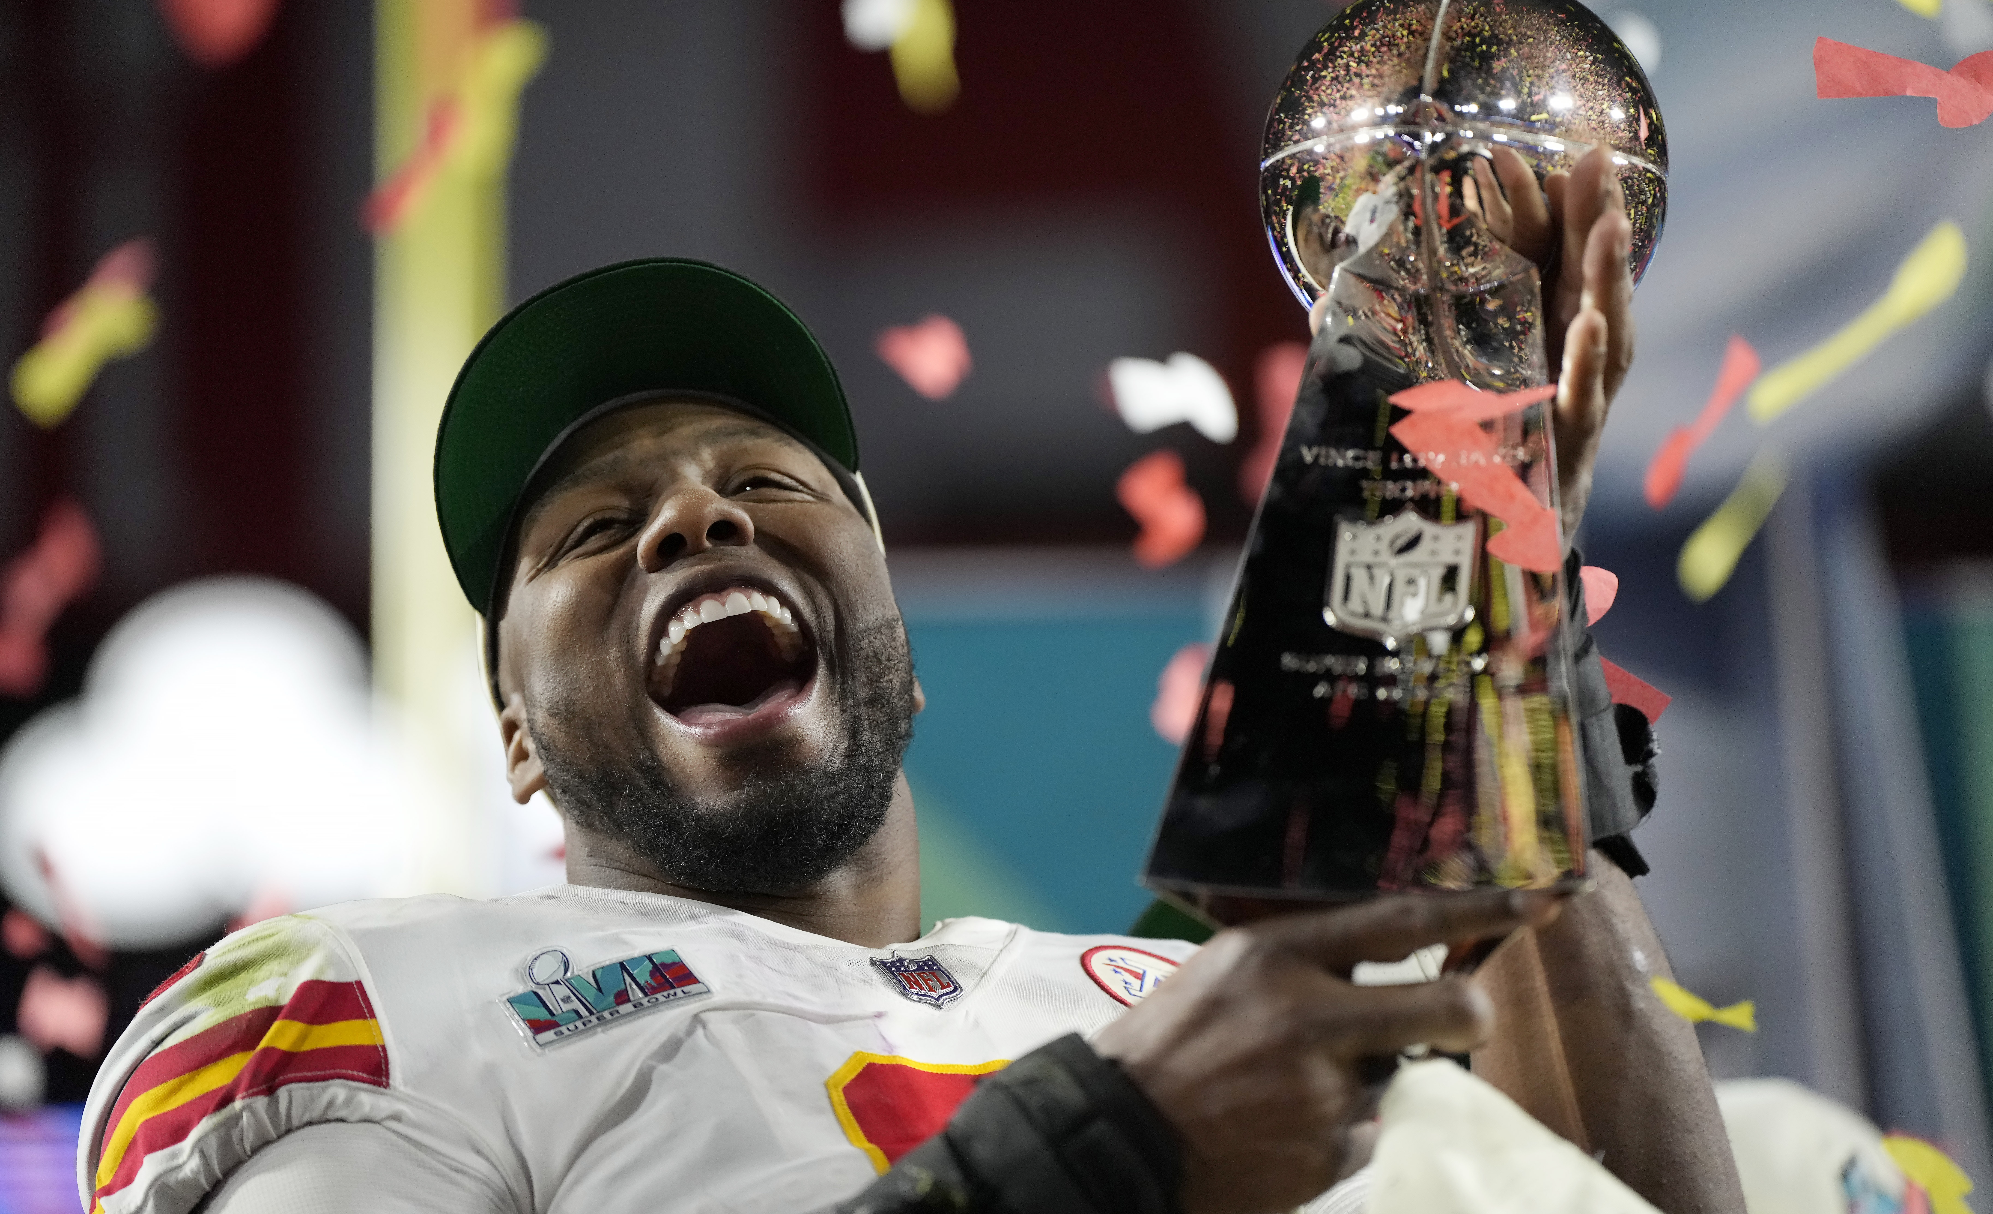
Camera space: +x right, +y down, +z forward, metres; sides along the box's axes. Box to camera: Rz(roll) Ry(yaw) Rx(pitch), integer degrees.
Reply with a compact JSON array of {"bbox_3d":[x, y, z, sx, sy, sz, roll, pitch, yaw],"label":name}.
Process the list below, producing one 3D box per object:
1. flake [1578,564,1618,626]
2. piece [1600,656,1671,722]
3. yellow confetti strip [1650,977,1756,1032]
[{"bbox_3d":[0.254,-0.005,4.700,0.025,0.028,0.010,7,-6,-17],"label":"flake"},{"bbox_3d":[0.267,0.033,4.700,0.045,0.025,0.010,30,0,-10],"label":"piece"},{"bbox_3d":[0.282,0.159,4.420,0.043,0.016,0.012,20,-6,2],"label":"yellow confetti strip"}]

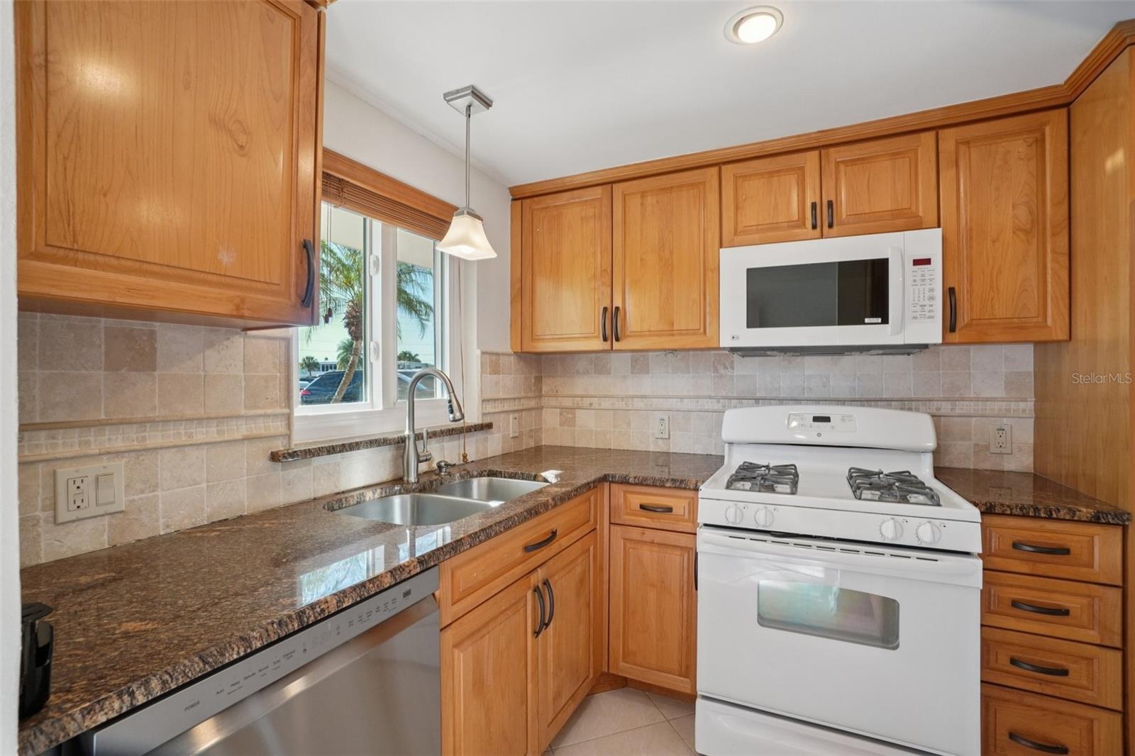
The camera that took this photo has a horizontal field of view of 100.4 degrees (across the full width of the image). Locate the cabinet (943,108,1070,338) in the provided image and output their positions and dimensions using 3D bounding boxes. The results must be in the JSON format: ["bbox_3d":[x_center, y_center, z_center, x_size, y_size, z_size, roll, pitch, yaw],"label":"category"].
[{"bbox_3d":[1.589,-0.516,1.813,0.356,0.782,0.330,0,0,22],"label":"cabinet"}]

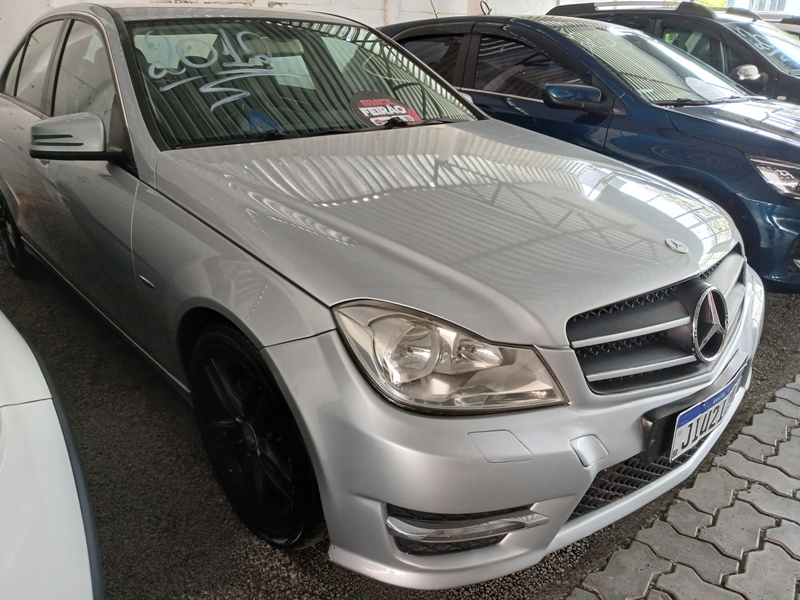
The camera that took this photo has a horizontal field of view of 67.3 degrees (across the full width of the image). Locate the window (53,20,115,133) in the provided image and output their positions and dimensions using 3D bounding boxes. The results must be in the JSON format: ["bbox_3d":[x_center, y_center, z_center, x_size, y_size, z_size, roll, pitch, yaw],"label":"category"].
[{"bbox_3d":[-1.226,-0.871,2.348,0.070,0.430,0.760,6,12,-45],"label":"window"}]

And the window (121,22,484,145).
[{"bbox_3d":[-0.324,-0.889,2.388,1.480,0.150,0.800,-18,59,-38],"label":"window"}]

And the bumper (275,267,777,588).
[{"bbox_3d":[0.568,0.170,1.738,1.770,0.560,0.670,-18,28,-38],"label":"bumper"}]

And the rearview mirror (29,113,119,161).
[{"bbox_3d":[-1.003,-0.509,1.863,0.245,0.145,0.130,-18,28,-38],"label":"rearview mirror"}]

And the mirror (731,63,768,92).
[{"bbox_3d":[2.733,-1.732,4.700,0.250,0.190,0.160,-18,28,-38],"label":"mirror"}]

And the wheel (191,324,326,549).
[{"bbox_3d":[-0.337,0.327,1.636,0.230,0.630,0.635,-18,28,-38],"label":"wheel"}]

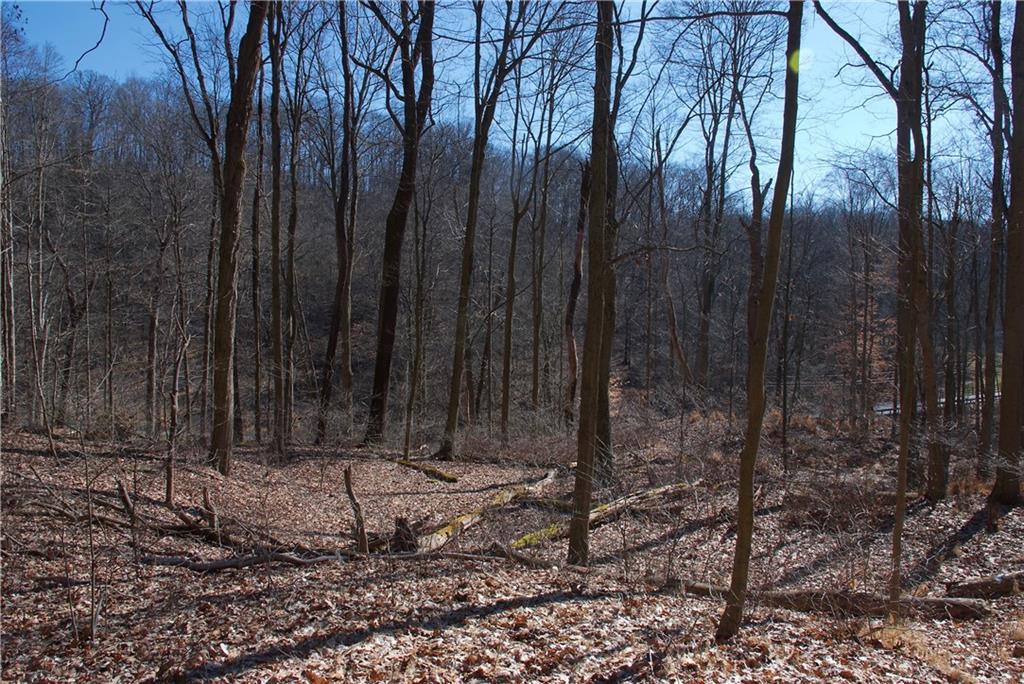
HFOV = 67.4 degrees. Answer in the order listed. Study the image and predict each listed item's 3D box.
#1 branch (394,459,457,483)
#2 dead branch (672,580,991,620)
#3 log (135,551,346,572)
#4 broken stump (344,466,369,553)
[{"bbox_3d":[-2.007,2.901,17.550,0.260,0.240,2.686,0,1,-39],"label":"branch"},{"bbox_3d":[2.869,2.348,7.050,2.700,0.200,0.220,0,2,15],"label":"dead branch"},{"bbox_3d":[-3.355,2.728,9.550,2.477,0.200,0.280,0,2,-2],"label":"log"},{"bbox_3d":[-2.020,2.180,10.000,0.200,1.120,0.170,-9,0,0],"label":"broken stump"}]

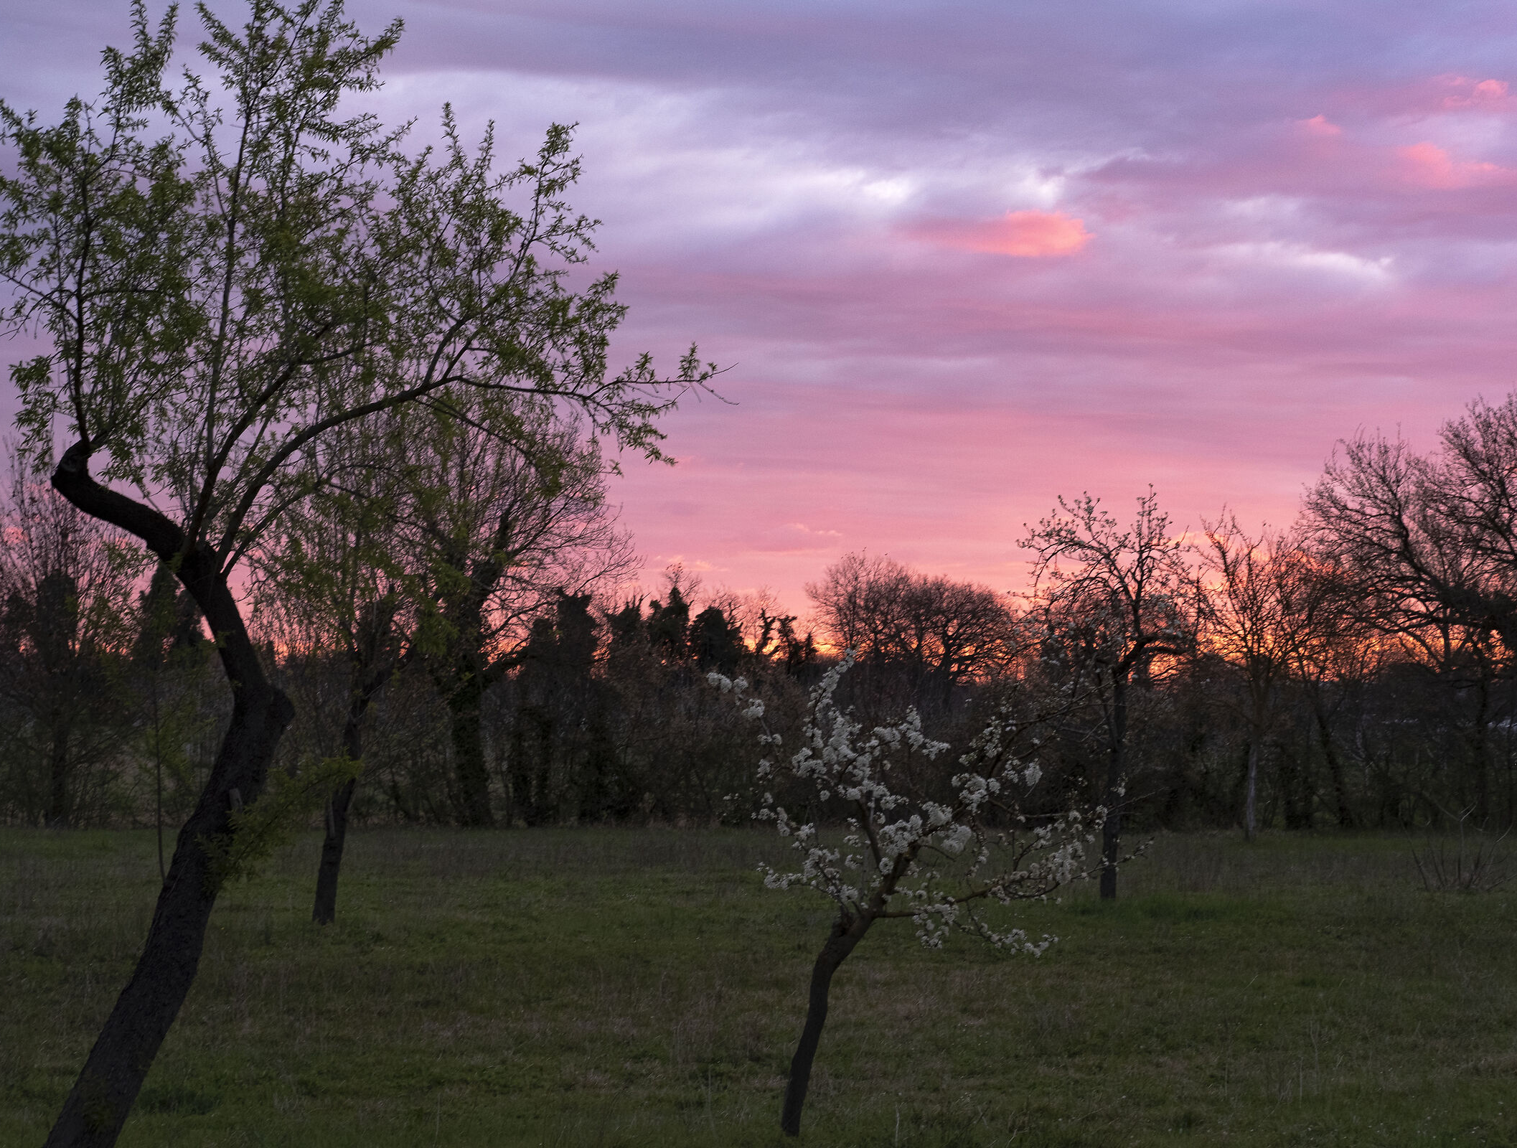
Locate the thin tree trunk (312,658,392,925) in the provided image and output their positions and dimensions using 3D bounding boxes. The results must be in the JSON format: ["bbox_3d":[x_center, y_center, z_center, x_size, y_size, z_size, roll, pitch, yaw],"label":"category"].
[{"bbox_3d":[-2.757,1.475,17.200,0.539,1.817,0.400,0,-3,0],"label":"thin tree trunk"}]

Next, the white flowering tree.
[{"bbox_3d":[0.544,1.144,9.000,1.409,1.715,1.250,0,-3,0],"label":"white flowering tree"}]

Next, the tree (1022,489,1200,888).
[{"bbox_3d":[2.663,0.922,19.300,1.342,3.115,1.300,0,-3,0],"label":"tree"}]

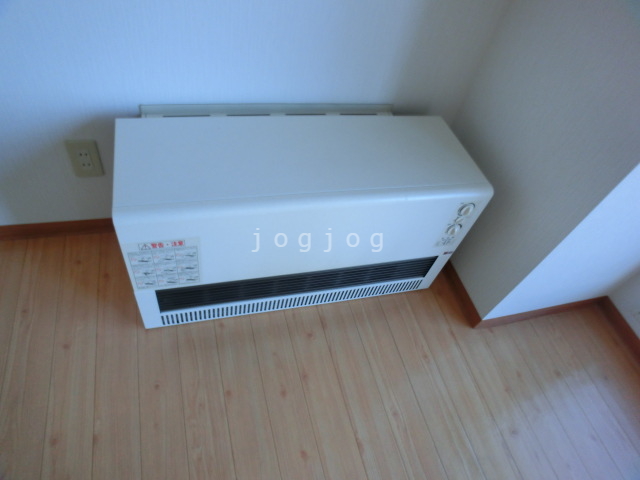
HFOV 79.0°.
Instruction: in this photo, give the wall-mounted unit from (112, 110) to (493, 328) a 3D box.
[{"bbox_3d":[-0.055,-0.069,1.143,0.906,0.460,0.336,-6,51,-18],"label":"wall-mounted unit"}]

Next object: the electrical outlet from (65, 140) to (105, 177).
[{"bbox_3d":[-0.606,-0.212,1.006,0.071,0.120,0.010,-6,54,-18],"label":"electrical outlet"}]

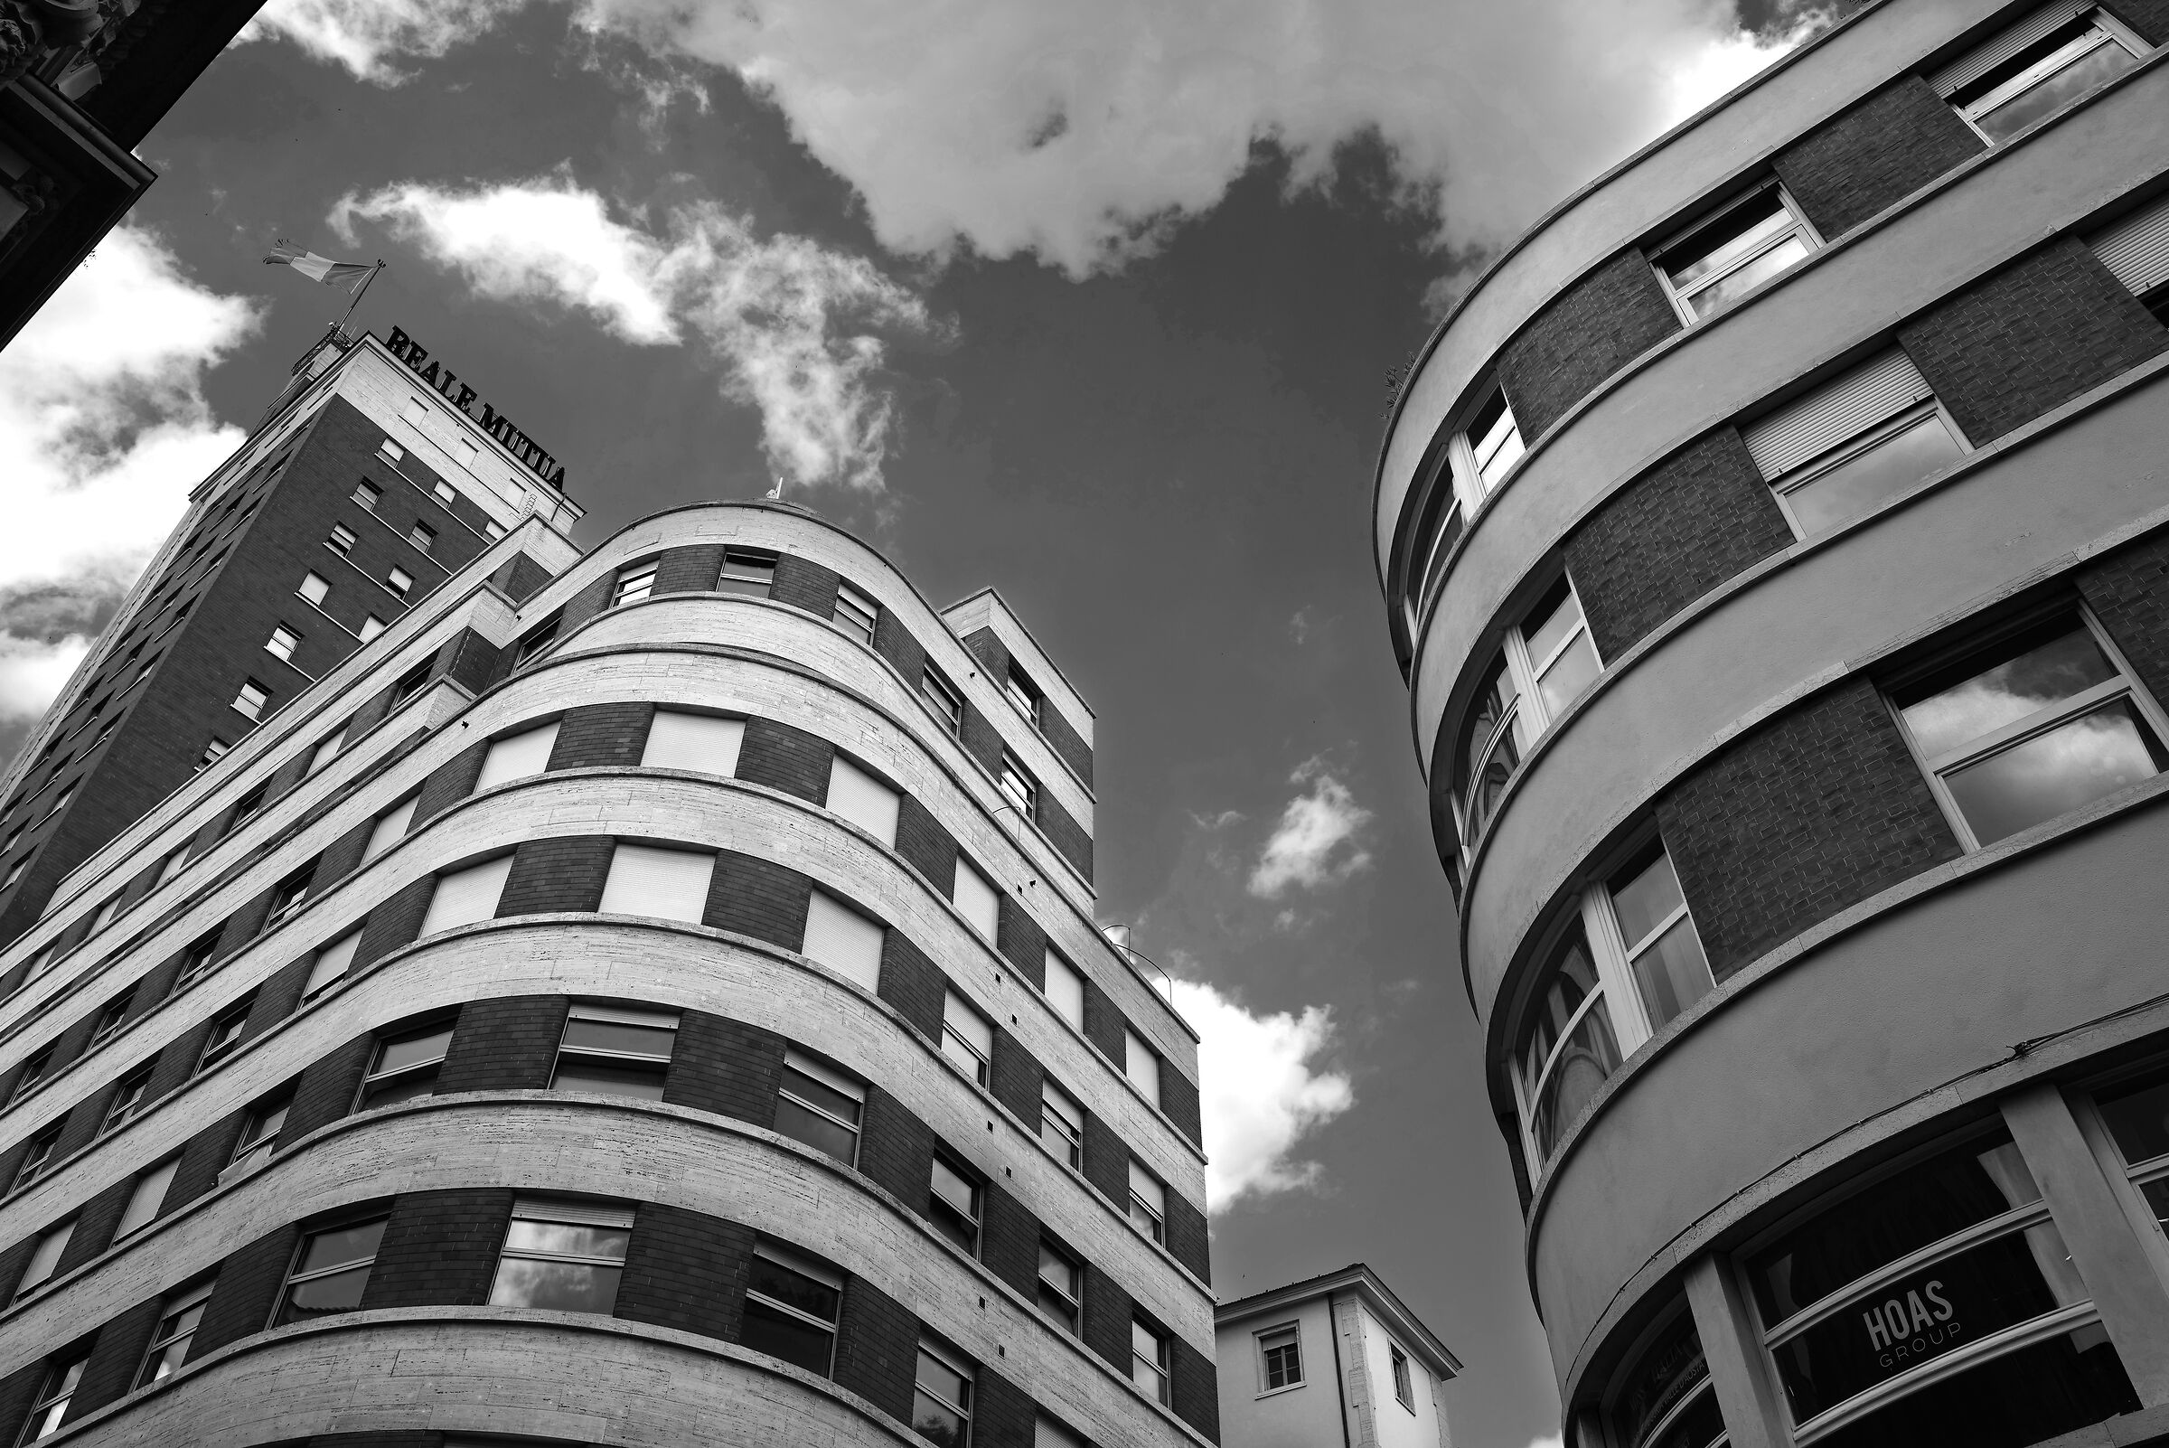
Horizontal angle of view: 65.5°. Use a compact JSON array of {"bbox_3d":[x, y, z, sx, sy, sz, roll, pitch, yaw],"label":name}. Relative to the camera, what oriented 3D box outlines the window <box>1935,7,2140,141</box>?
[{"bbox_3d":[8.714,-5.867,15.347,1.417,1.483,0.150,-31,-55,25],"label":"window"}]

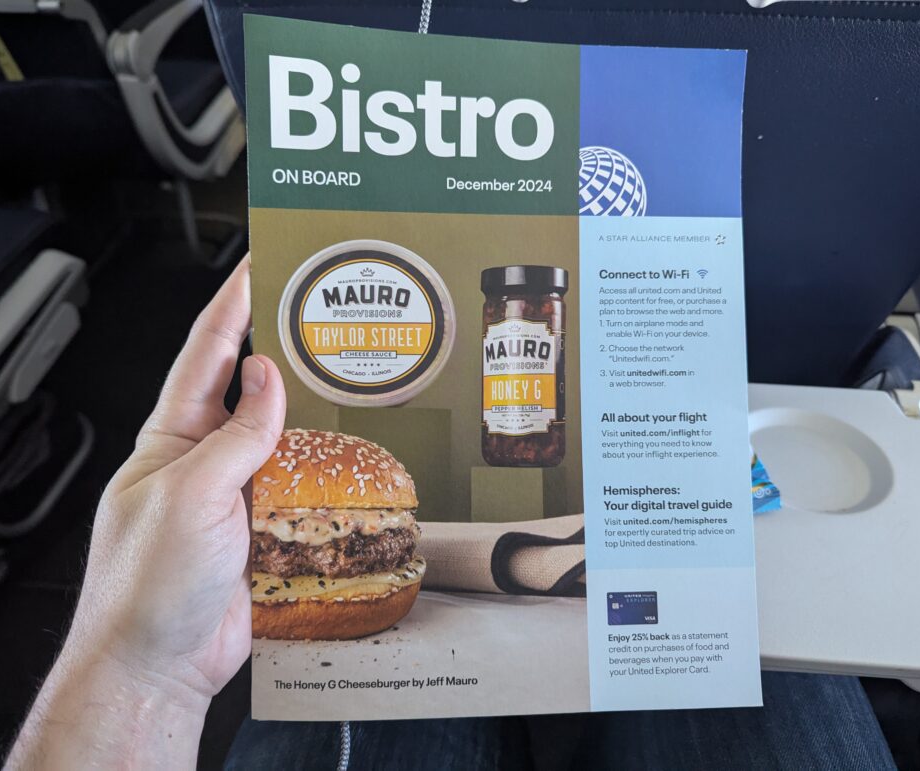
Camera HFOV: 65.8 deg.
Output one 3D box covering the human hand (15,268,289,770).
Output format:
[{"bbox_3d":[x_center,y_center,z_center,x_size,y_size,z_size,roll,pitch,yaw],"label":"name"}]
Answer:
[{"bbox_3d":[-0.096,0.040,0.285,0.083,0.085,0.220,5,73,43],"label":"human hand"}]

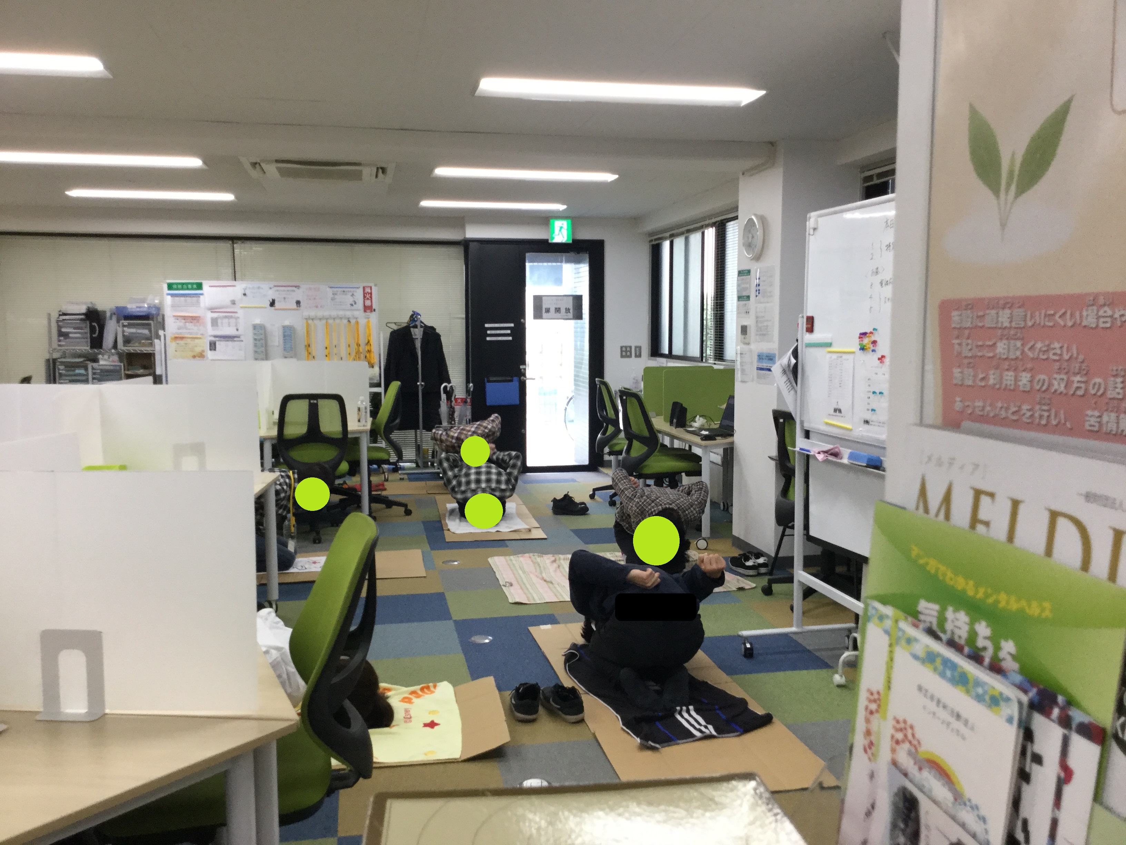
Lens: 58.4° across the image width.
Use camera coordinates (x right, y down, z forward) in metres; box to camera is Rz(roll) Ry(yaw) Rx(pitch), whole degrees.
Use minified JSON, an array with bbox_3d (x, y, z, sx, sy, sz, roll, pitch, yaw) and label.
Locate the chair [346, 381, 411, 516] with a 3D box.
[{"bbox_3d":[-1.453,0.194,7.521,0.600,1.000,0.580,-1,6,-11],"label":"chair"}]

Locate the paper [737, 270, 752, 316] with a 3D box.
[{"bbox_3d":[1.133,-0.801,6.289,0.005,0.297,0.210,-1,6,-11],"label":"paper"}]

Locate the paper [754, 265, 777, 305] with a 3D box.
[{"bbox_3d":[1.177,-0.805,5.895,0.008,0.212,0.297,-1,6,-11],"label":"paper"}]

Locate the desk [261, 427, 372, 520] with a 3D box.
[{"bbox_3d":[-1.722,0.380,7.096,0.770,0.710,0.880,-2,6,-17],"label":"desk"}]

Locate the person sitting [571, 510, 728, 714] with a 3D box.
[{"bbox_3d":[0.326,0.723,4.061,0.630,0.620,0.720,-2,6,-19],"label":"person sitting"}]

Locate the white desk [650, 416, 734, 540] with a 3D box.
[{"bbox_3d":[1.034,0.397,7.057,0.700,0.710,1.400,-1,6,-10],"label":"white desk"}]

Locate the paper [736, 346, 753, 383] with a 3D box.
[{"bbox_3d":[1.132,-0.361,6.295,0.006,0.215,0.285,-1,6,-11],"label":"paper"}]

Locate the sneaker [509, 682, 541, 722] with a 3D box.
[{"bbox_3d":[-0.142,1.019,3.794,0.105,0.105,0.285,-1,6,-7],"label":"sneaker"}]

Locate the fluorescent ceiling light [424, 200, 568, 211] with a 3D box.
[{"bbox_3d":[-0.605,-1.874,8.711,1.250,0.070,0.300,-1,6,-11],"label":"fluorescent ceiling light"}]

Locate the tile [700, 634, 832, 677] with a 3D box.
[{"bbox_3d":[0.841,1.004,4.393,0.500,0.008,0.500,-1,6,-11],"label":"tile"}]

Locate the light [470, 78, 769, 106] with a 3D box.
[{"bbox_3d":[0.252,-1.448,4.437,1.250,0.070,0.300,-1,6,-11],"label":"light"}]

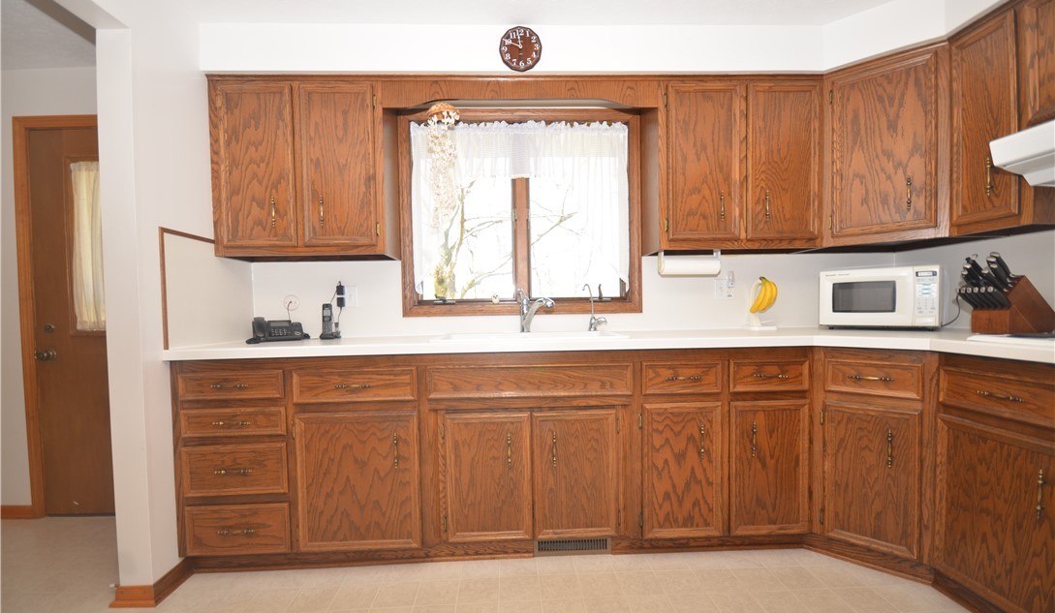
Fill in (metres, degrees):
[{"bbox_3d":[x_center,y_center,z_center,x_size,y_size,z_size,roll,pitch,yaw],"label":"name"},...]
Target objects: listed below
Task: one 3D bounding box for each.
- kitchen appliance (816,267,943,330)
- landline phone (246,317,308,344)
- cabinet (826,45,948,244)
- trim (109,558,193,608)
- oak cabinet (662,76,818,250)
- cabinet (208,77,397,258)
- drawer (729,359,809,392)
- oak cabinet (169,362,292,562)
[{"bbox_3d":[1.712,-0.030,2.140,0.432,0.275,0.330,0,1,41],"label":"kitchen appliance"},{"bbox_3d":[-1.200,0.109,2.120,0.245,0.112,0.185,-1,1,-14],"label":"landline phone"},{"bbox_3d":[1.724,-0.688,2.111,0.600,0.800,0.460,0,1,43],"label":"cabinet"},{"bbox_3d":[-1.437,1.049,1.686,0.167,0.080,0.203,-1,1,-2],"label":"trim"},{"bbox_3d":[0.992,-0.665,2.195,0.771,0.782,0.318,-1,1,-2],"label":"oak cabinet"},{"bbox_3d":[-1.053,-0.638,2.143,0.770,0.800,0.315,-1,1,-2],"label":"cabinet"},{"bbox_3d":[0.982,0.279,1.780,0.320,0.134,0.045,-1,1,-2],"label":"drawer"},{"bbox_3d":[-1.171,0.584,2.002,0.439,0.782,0.595,-1,1,-2],"label":"oak cabinet"}]

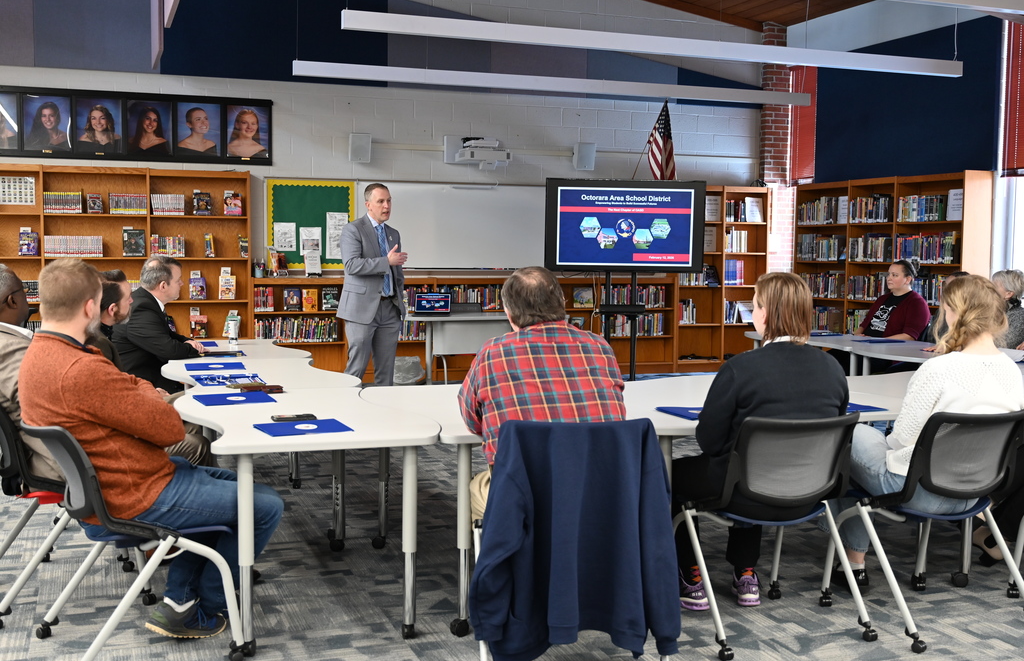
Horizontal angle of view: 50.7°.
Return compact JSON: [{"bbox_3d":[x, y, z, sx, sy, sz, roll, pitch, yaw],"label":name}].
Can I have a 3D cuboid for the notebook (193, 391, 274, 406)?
[{"bbox_3d":[-1.157,0.290,4.528,0.300,0.012,0.250,-2,5,-26],"label":"notebook"}]

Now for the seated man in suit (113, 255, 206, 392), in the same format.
[{"bbox_3d":[-2.102,0.227,6.352,0.680,1.320,0.550,-1,5,-25],"label":"seated man in suit"}]

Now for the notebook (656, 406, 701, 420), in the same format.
[{"bbox_3d":[0.751,0.330,4.254,0.245,0.012,0.300,-1,5,-19],"label":"notebook"}]

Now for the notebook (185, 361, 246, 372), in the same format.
[{"bbox_3d":[-1.562,0.195,5.696,0.300,0.012,0.250,-1,5,-19],"label":"notebook"}]

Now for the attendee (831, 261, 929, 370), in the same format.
[{"bbox_3d":[2.798,0.120,8.164,0.820,1.310,0.540,-1,5,-19],"label":"attendee"}]

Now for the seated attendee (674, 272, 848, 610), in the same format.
[{"bbox_3d":[0.866,0.443,4.122,0.600,1.325,0.720,-1,5,-23],"label":"seated attendee"}]

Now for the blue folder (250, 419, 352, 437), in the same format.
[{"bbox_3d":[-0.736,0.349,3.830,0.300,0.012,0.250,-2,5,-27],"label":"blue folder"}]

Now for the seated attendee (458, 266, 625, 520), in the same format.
[{"bbox_3d":[0.066,0.454,3.774,0.560,1.340,0.740,-1,5,-19],"label":"seated attendee"}]

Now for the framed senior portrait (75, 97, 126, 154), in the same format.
[{"bbox_3d":[-3.856,-1.907,10.096,0.425,0.535,0.040,-1,5,-19],"label":"framed senior portrait"}]

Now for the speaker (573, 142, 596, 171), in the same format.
[{"bbox_3d":[0.784,-1.863,11.595,0.205,0.280,0.170,-1,10,-19],"label":"speaker"}]

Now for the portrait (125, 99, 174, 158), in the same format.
[{"bbox_3d":[-3.437,-1.915,10.239,0.425,0.535,0.040,-1,5,-19],"label":"portrait"}]

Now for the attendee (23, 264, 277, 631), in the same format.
[{"bbox_3d":[-1.204,0.419,3.714,0.870,1.325,0.540,-2,5,-29],"label":"attendee"}]

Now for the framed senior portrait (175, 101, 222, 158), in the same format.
[{"bbox_3d":[-3.009,-1.933,10.384,0.425,0.535,0.040,-1,5,-19],"label":"framed senior portrait"}]

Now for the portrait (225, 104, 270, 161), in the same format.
[{"bbox_3d":[-2.579,-1.940,10.531,0.425,0.535,0.040,-1,5,-19],"label":"portrait"}]

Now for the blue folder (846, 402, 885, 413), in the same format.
[{"bbox_3d":[1.440,0.325,4.685,0.235,0.012,0.305,-1,5,-19],"label":"blue folder"}]

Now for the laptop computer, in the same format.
[{"bbox_3d":[-0.710,-0.228,9.650,0.335,0.205,0.270,1,4,0],"label":"laptop computer"}]

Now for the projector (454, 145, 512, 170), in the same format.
[{"bbox_3d":[-0.277,-1.730,10.893,0.450,0.220,0.380,-1,5,-19],"label":"projector"}]

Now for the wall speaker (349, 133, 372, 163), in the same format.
[{"bbox_3d":[-1.495,-1.800,10.680,0.210,0.275,0.180,-1,17,-19],"label":"wall speaker"}]

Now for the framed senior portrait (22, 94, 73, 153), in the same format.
[{"bbox_3d":[-4.280,-1.907,9.951,0.425,0.535,0.040,-1,5,-19],"label":"framed senior portrait"}]

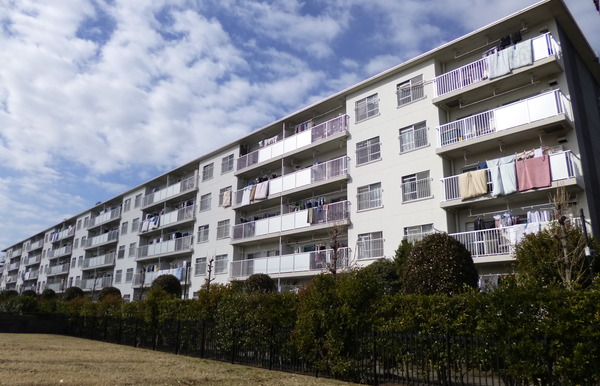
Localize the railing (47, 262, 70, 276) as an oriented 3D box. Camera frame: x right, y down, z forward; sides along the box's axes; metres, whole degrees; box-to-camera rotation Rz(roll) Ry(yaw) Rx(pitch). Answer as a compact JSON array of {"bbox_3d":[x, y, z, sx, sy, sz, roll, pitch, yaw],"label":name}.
[{"bbox_3d":[-35.853,11.712,62.925,1.250,1.320,11.637,15,-21,-42],"label":"railing"}]

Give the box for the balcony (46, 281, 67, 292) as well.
[{"bbox_3d":[-35.795,14.210,61.755,1.177,1.375,11.229,15,-21,-42],"label":"balcony"}]

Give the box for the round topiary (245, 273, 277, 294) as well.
[{"bbox_3d":[-2.037,5.607,20.853,1.800,3.117,1.800,15,-21,-42],"label":"round topiary"}]

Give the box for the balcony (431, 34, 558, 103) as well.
[{"bbox_3d":[8.912,-5.401,19.268,1.250,1.320,5.410,15,-21,-42],"label":"balcony"}]

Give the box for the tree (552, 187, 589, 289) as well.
[{"bbox_3d":[7.526,2.126,11.476,1.150,5.018,1.150,15,-21,-42],"label":"tree"}]

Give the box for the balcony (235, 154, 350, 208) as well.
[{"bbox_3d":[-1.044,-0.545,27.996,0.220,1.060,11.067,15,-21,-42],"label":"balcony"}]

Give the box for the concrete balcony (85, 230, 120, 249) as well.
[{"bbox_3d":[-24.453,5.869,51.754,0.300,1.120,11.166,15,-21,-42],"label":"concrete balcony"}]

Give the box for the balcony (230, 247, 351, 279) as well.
[{"bbox_3d":[-0.784,4.796,26.818,1.177,1.375,11.209,15,-21,-42],"label":"balcony"}]

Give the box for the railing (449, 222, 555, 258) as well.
[{"bbox_3d":[8.842,2.208,17.212,1.177,1.375,5.414,15,-21,-42],"label":"railing"}]

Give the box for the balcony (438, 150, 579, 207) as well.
[{"bbox_3d":[8.872,-0.343,17.929,1.177,1.375,5.414,15,-21,-42],"label":"balcony"}]

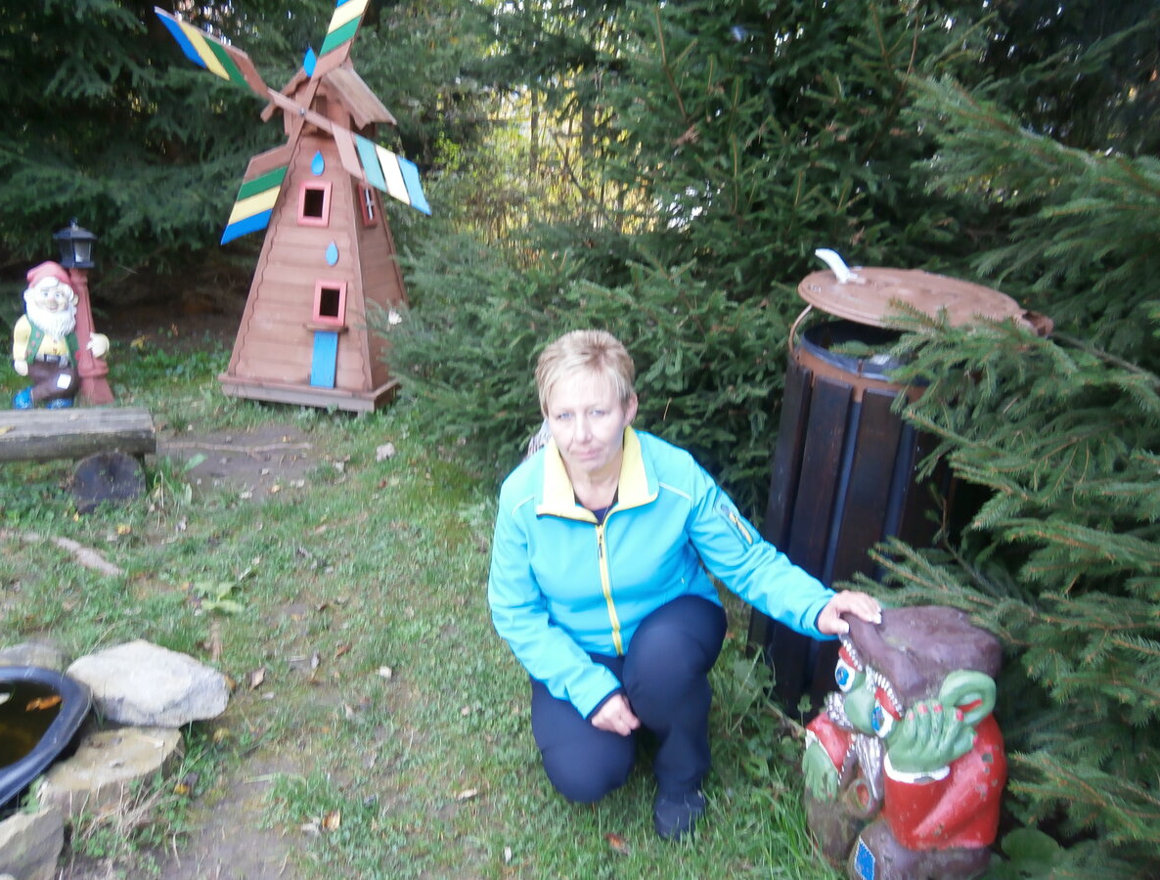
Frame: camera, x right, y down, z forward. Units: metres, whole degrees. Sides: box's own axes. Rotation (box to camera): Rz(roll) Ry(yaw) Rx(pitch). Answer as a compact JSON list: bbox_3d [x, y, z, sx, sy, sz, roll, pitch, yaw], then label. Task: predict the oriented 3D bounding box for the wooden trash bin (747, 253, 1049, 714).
[{"bbox_3d":[0.691,0.113,2.100,0.470,1.010,0.470,2,22,0],"label":"wooden trash bin"}]

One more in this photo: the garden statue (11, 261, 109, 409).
[{"bbox_3d":[-2.236,-0.457,3.799,0.380,0.640,0.300,-8,24,-23],"label":"garden statue"}]

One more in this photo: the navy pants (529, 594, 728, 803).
[{"bbox_3d":[0.098,0.424,1.938,0.400,0.500,0.540,3,22,2],"label":"navy pants"}]

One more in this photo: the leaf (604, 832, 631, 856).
[{"bbox_3d":[0.073,0.778,1.700,0.037,0.020,0.062,-16,29,-38],"label":"leaf"}]

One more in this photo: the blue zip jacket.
[{"bbox_3d":[0.141,0.218,1.811,0.630,0.570,0.460,2,22,0],"label":"blue zip jacket"}]

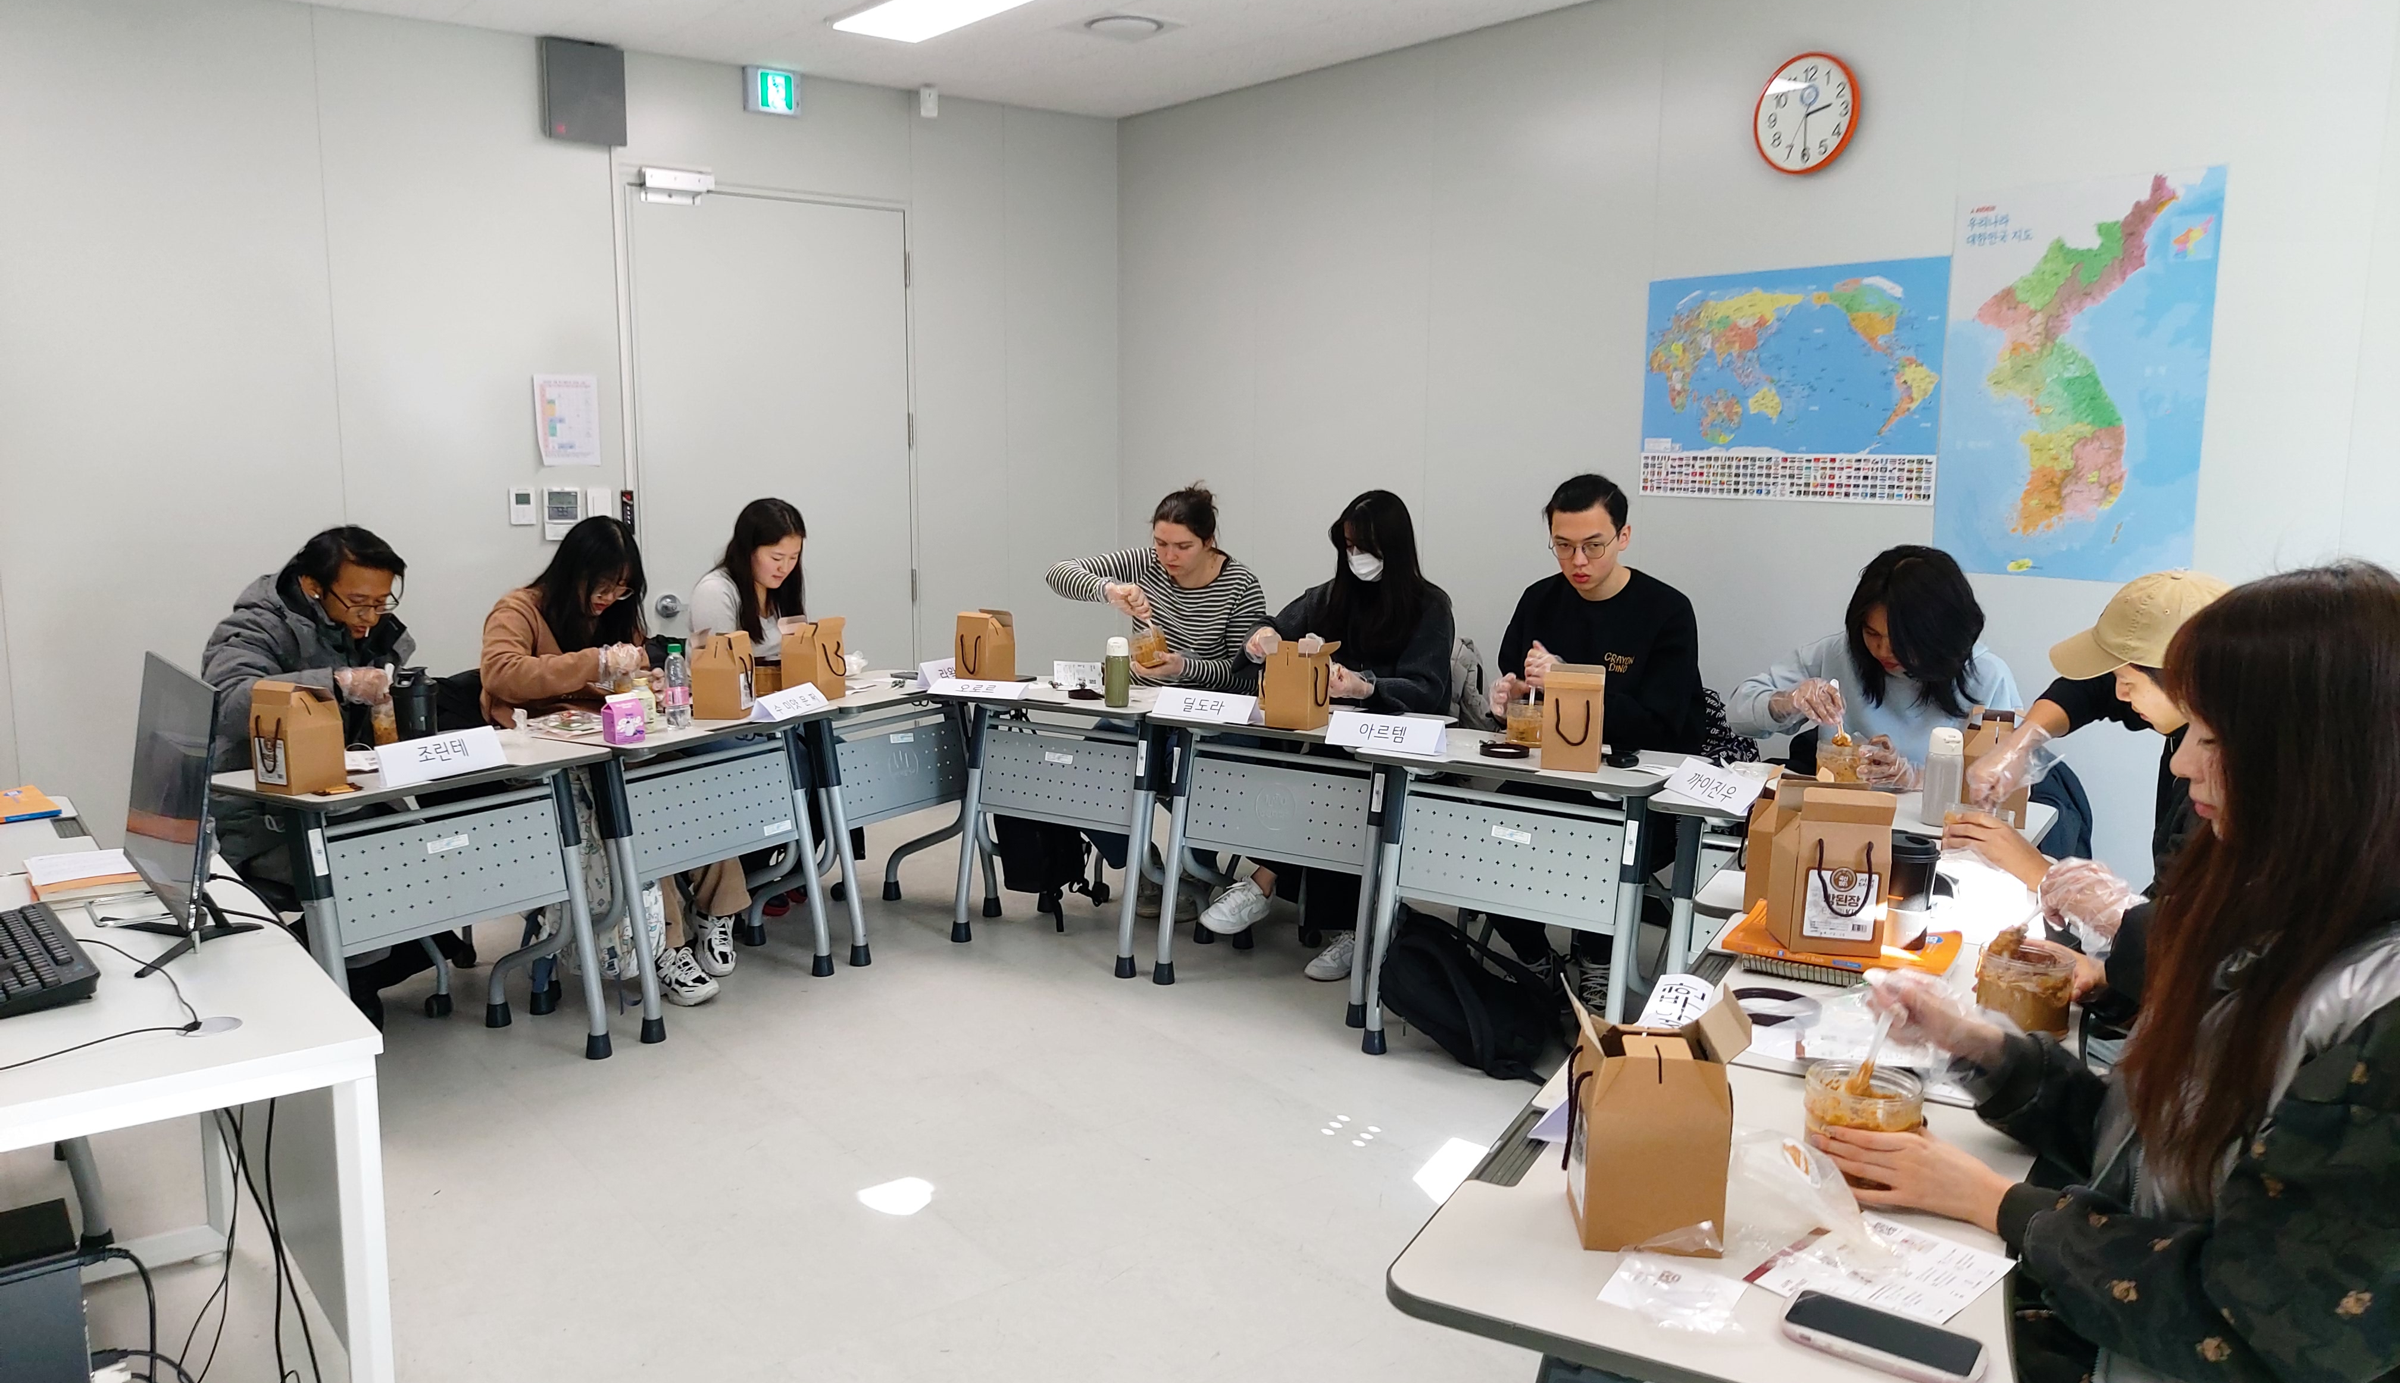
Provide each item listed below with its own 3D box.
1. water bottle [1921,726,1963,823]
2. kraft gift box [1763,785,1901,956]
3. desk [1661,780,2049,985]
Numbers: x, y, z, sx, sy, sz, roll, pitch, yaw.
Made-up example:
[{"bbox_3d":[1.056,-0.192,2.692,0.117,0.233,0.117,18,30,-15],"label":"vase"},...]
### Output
[{"bbox_3d":[1.456,0.166,3.385,0.070,0.186,0.070,4,9,23],"label":"water bottle"},{"bbox_3d":[0.894,0.253,2.468,0.127,0.215,0.123,1,8,7],"label":"kraft gift box"},{"bbox_3d":[1.358,0.598,3.644,0.731,0.745,0.505,5,10,31],"label":"desk"}]

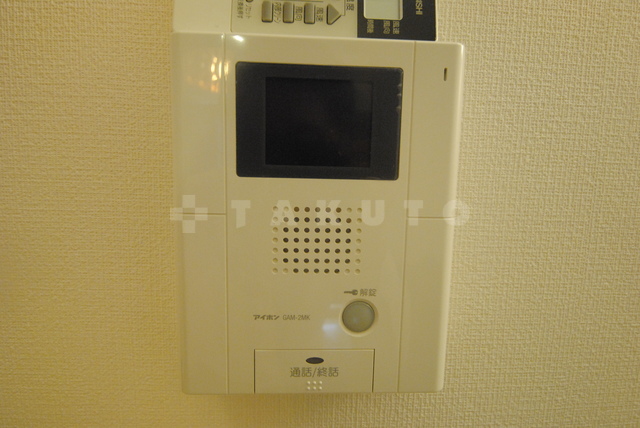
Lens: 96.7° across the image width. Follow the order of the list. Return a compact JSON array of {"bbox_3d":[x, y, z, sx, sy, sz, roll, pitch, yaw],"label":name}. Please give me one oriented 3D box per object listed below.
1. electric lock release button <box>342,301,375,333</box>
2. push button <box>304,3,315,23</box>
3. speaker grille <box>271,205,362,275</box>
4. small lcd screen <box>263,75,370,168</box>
[{"bbox_3d":[0.025,0.067,0.186,0.021,0.021,0.005,1,5,-2],"label":"electric lock release button"},{"bbox_3d":[-0.006,-0.121,0.172,0.006,0.011,0.003,1,5,-2],"label":"push button"},{"bbox_3d":[-0.002,0.017,0.185,0.058,0.043,0.003,1,5,-2],"label":"speaker grille"},{"bbox_3d":[0.000,-0.056,0.175,0.065,0.051,0.005,1,5,-2],"label":"small lcd screen"}]

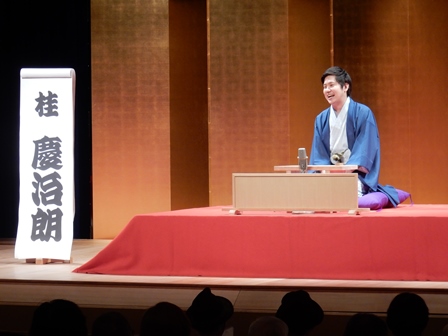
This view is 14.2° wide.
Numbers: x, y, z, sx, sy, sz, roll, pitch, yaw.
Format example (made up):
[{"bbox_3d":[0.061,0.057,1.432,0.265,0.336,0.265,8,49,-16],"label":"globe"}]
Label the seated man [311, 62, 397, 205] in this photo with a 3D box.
[{"bbox_3d":[0.830,-0.208,11.900,0.570,0.930,0.720,0,1,27],"label":"seated man"}]

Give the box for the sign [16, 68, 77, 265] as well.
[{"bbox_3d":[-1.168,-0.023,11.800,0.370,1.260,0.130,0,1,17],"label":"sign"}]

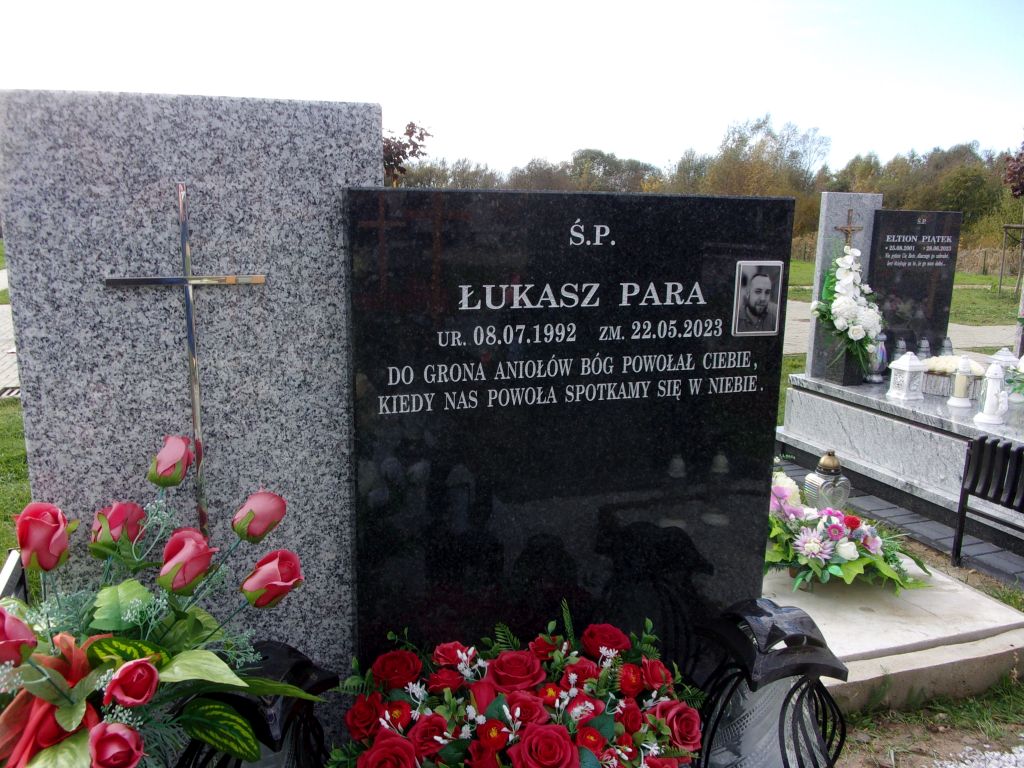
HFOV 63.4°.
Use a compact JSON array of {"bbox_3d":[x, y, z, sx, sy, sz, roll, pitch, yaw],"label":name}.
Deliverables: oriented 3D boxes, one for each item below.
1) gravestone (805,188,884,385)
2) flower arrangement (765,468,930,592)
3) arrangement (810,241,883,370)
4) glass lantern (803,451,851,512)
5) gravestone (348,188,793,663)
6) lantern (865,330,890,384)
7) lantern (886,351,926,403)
[{"bbox_3d":[1.945,-0.573,4.859,0.394,1.051,0.060,-3,12,-19],"label":"gravestone"},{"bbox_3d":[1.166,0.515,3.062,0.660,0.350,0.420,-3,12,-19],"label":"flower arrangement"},{"bbox_3d":[1.892,-0.405,4.658,0.370,0.738,0.270,-3,12,-19],"label":"arrangement"},{"bbox_3d":[1.334,0.441,3.485,0.150,0.334,0.110,-3,12,-16],"label":"glass lantern"},{"bbox_3d":[0.100,0.158,1.317,0.700,0.895,0.070,-3,12,-19],"label":"gravestone"},{"bbox_3d":[2.105,-0.159,4.773,0.110,0.277,0.110,-3,12,-19],"label":"lantern"},{"bbox_3d":[2.050,-0.045,4.299,0.140,0.239,0.140,-3,12,-19],"label":"lantern"}]

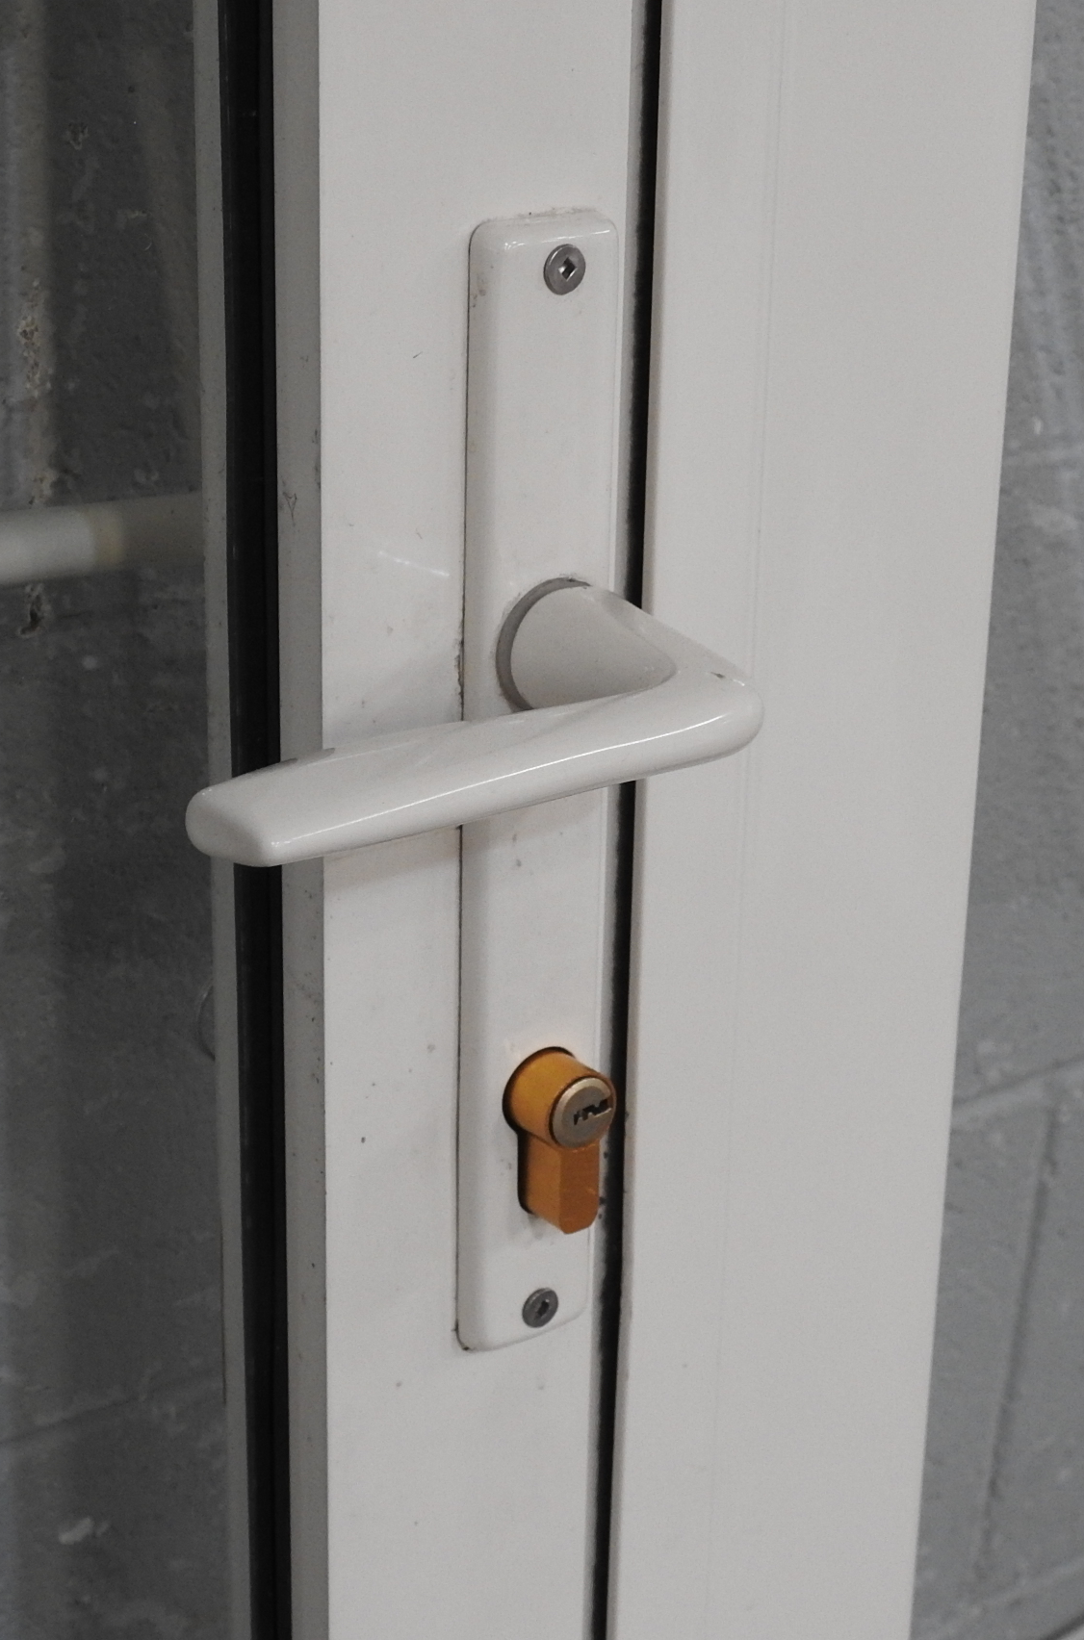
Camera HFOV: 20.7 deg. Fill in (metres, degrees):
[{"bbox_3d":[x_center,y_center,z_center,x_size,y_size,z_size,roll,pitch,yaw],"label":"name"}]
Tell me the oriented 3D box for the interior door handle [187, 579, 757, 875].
[{"bbox_3d":[-0.016,-0.016,0.512,0.111,0.026,0.052,-14,26,-34],"label":"interior door handle"}]

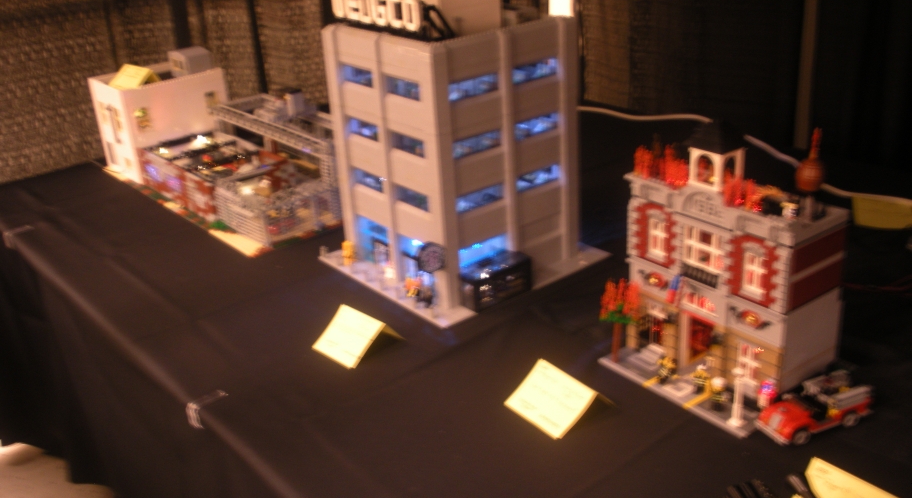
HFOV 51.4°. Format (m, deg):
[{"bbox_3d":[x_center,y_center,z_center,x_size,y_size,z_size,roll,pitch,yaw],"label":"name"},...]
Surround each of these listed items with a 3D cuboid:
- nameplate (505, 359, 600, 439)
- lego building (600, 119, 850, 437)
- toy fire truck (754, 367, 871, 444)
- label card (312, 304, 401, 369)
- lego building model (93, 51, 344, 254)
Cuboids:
[{"bbox_3d":[0.146,0.189,1.274,0.122,0.043,0.109,-19,28,-31],"label":"nameplate"},{"bbox_3d":[0.375,-0.003,1.278,0.256,0.363,0.260,-20,28,-32],"label":"lego building"},{"bbox_3d":[0.452,0.196,1.194,0.139,0.058,0.058,-14,26,-22],"label":"toy fire truck"},{"bbox_3d":[-0.145,0.125,1.458,0.122,0.046,0.101,-24,31,-38],"label":"label card"},{"bbox_3d":[-0.496,-0.272,2.134,0.375,0.268,0.770,-21,29,-35],"label":"lego building model"}]

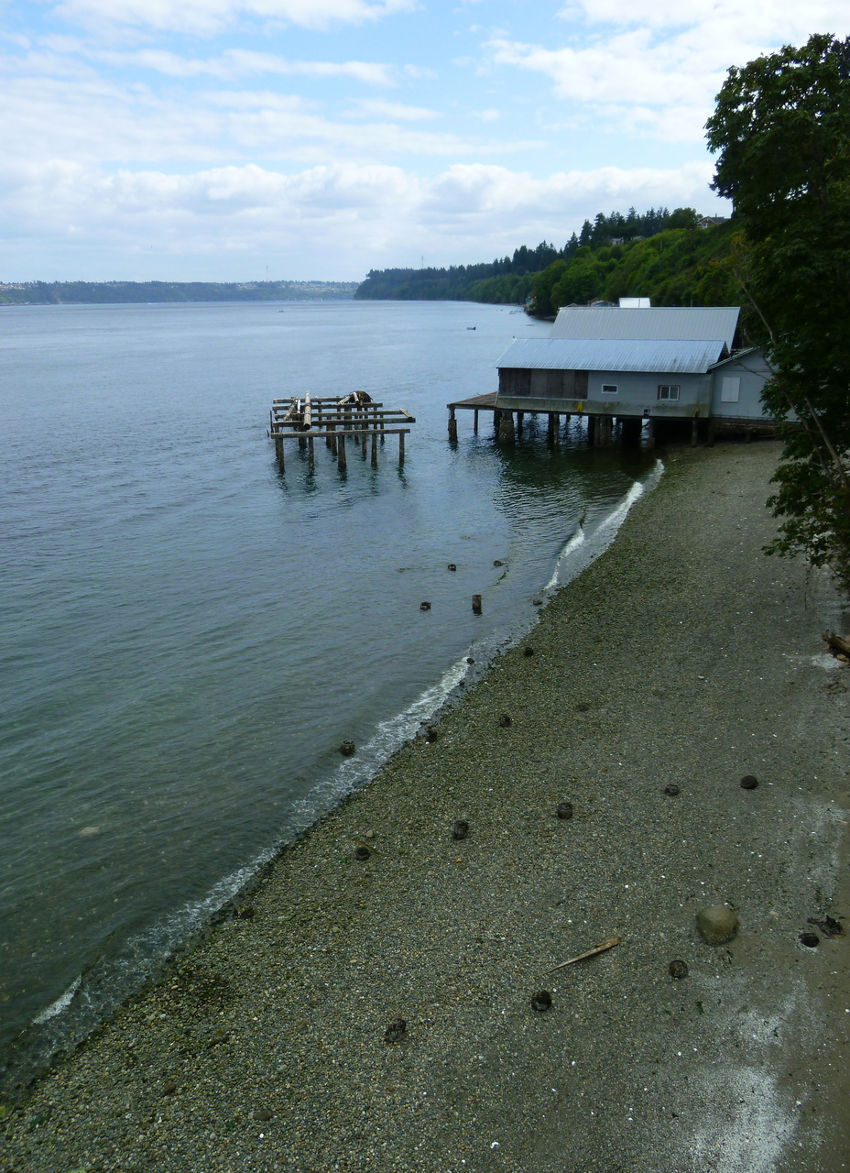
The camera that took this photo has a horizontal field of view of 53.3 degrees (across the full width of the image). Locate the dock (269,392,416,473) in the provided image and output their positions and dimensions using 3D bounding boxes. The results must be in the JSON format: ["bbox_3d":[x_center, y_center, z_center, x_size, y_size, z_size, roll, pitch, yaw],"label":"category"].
[{"bbox_3d":[-6.729,-12.804,67.478,10.831,2.800,21.372,-3,19,-8],"label":"dock"}]

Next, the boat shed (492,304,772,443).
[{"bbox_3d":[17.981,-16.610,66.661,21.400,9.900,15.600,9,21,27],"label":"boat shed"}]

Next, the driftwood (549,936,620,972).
[{"bbox_3d":[2.562,5.930,13.635,1.423,0.100,0.140,-10,21,-25],"label":"driftwood"}]

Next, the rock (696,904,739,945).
[{"bbox_3d":[4.220,4.868,12.210,0.620,0.460,0.570,-1,19,0],"label":"rock"}]

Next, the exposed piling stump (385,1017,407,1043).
[{"bbox_3d":[-0.428,6.588,12.570,0.300,0.220,0.300,-1,19,0],"label":"exposed piling stump"}]

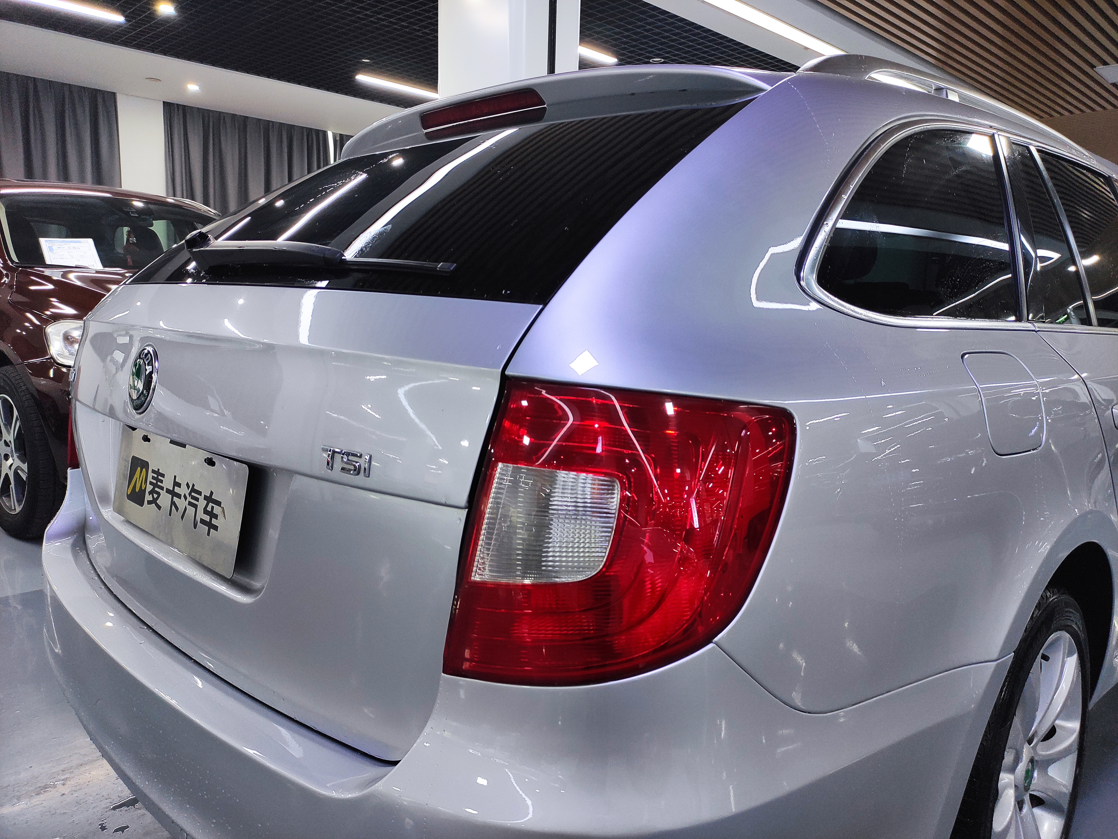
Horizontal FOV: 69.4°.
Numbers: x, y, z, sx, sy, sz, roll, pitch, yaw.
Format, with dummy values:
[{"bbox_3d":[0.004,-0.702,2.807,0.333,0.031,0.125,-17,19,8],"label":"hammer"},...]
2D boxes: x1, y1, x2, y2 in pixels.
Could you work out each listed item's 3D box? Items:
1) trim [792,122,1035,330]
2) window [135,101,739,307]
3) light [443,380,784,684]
[{"bbox_3d":[0.422,-0.242,0.915,0.684,0.300,0.070,-8,-6,-41],"label":"trim"},{"bbox_3d":[-0.310,-0.327,1.259,1.220,0.073,0.563,9,41,44],"label":"window"},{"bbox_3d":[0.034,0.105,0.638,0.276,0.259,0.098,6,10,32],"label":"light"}]

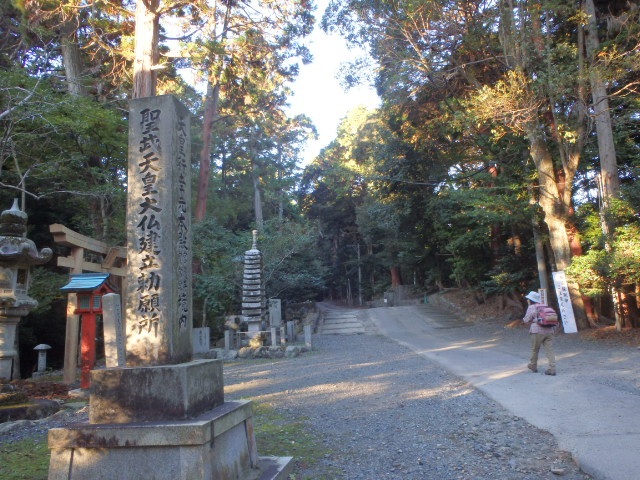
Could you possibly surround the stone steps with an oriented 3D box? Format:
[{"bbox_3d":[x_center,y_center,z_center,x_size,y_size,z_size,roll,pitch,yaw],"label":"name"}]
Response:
[{"bbox_3d":[0.966,3.503,22.058,1.800,1.050,4.000,-3,-10,3],"label":"stone steps"}]

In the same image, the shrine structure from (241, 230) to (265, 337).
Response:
[{"bbox_3d":[-2.198,1.380,16.805,0.670,3.450,0.670,-4,-10,6],"label":"shrine structure"}]

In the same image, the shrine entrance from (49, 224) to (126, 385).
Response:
[{"bbox_3d":[-4.990,1.519,11.921,0.450,3.280,3.050,-6,-11,15],"label":"shrine entrance"}]

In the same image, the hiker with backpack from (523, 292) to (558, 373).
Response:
[{"bbox_3d":[4.213,1.764,9.920,0.500,1.580,0.530,-1,-10,-8],"label":"hiker with backpack"}]

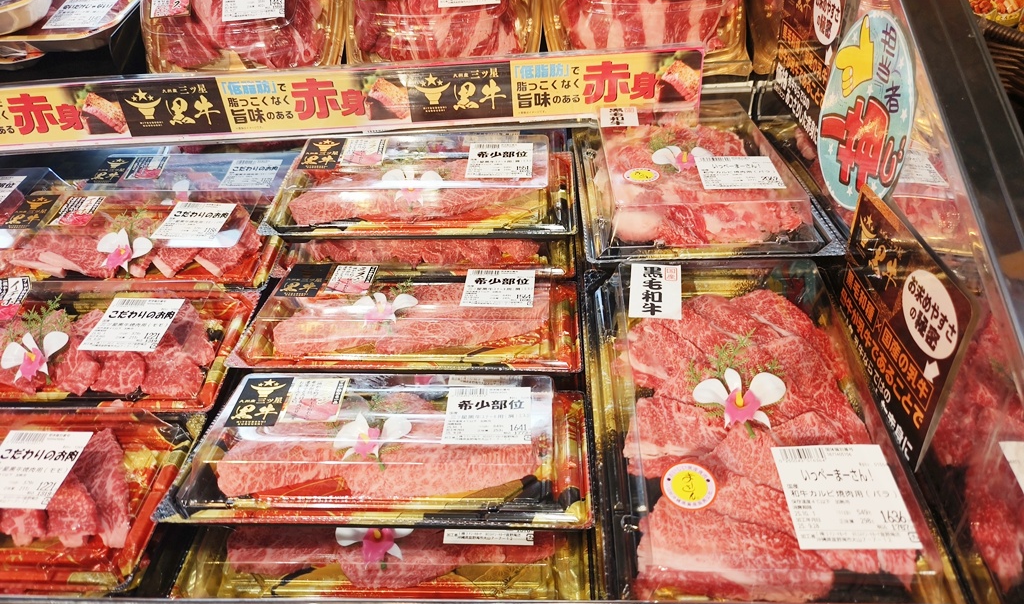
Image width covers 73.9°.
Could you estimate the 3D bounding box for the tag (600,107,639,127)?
[{"bbox_3d":[0.100,-0.173,0.635,0.034,0.002,0.048,1,35,7],"label":"tag"}]

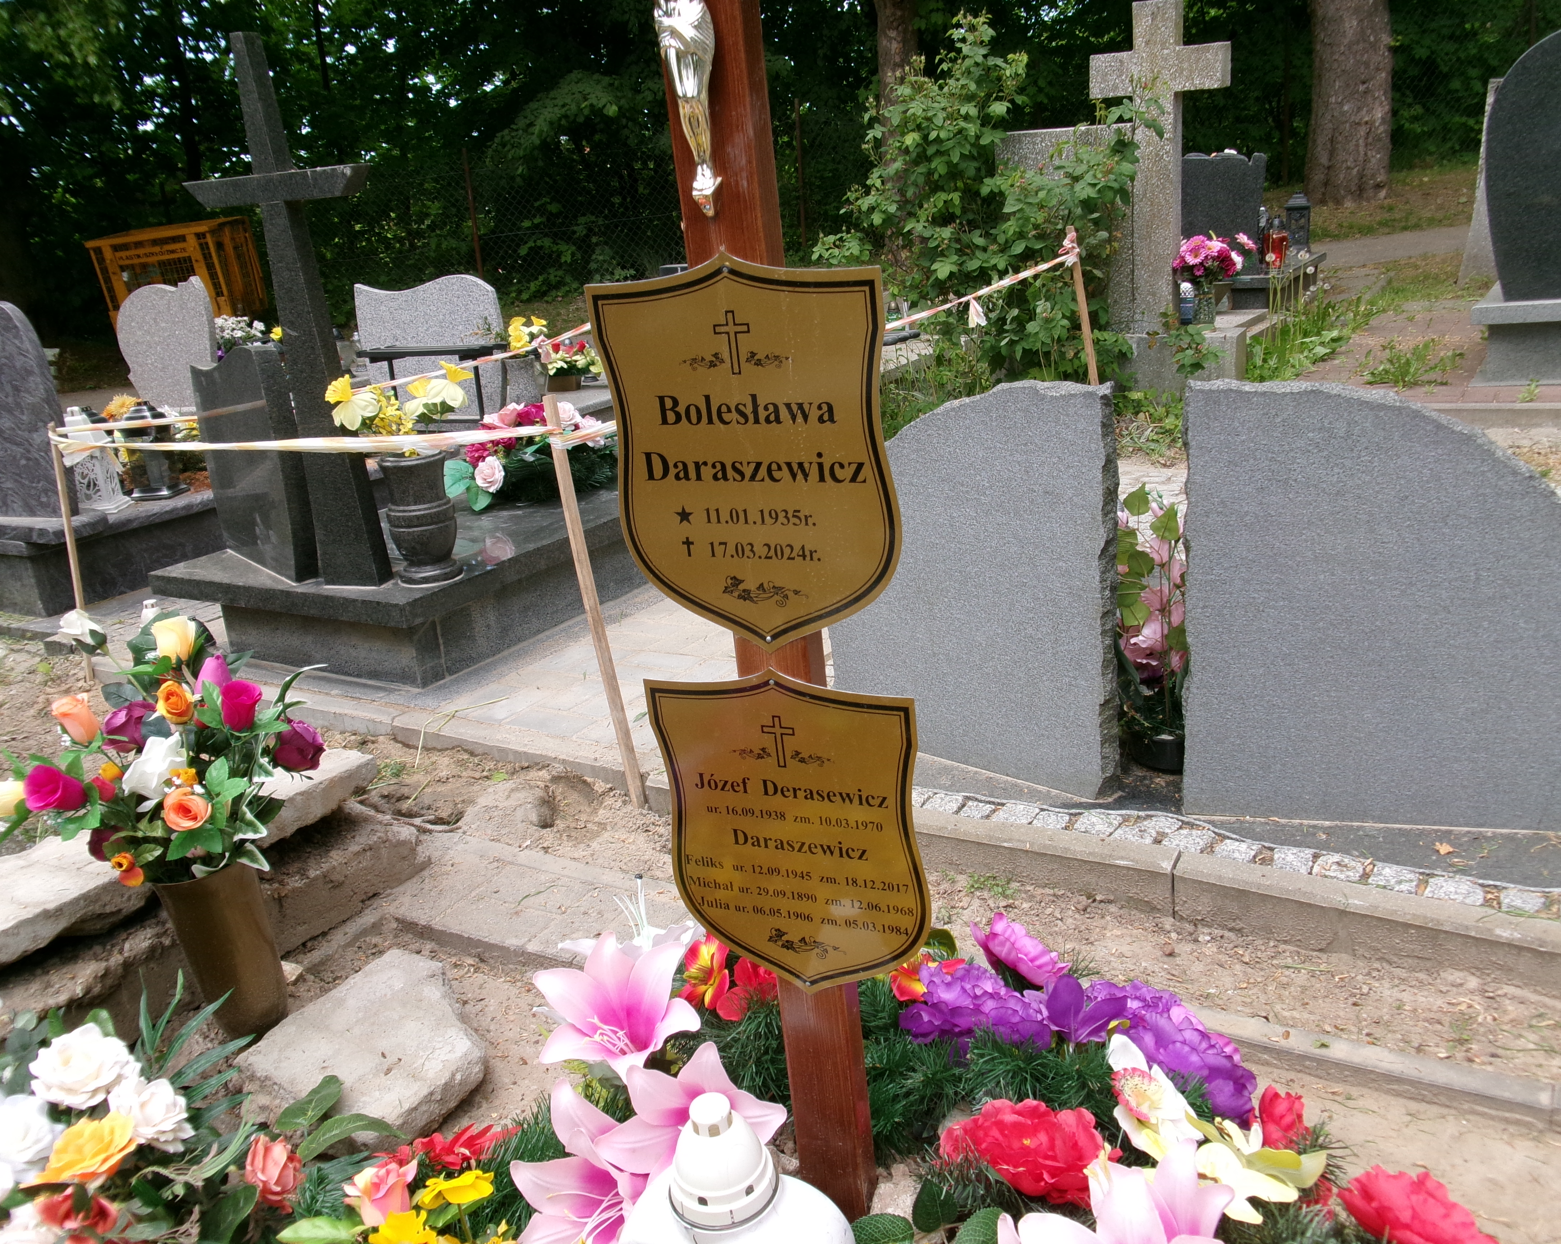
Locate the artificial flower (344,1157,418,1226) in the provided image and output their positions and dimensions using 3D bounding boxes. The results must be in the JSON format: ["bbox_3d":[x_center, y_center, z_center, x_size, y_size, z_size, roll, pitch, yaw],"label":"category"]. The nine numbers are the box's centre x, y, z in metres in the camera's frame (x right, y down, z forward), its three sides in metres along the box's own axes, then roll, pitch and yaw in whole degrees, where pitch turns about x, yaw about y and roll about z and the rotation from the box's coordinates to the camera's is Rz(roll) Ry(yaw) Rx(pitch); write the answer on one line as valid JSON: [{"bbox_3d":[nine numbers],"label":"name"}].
[{"bbox_3d":[-0.357,0.509,1.200,0.062,0.058,0.055,-12,19,-21],"label":"artificial flower"}]

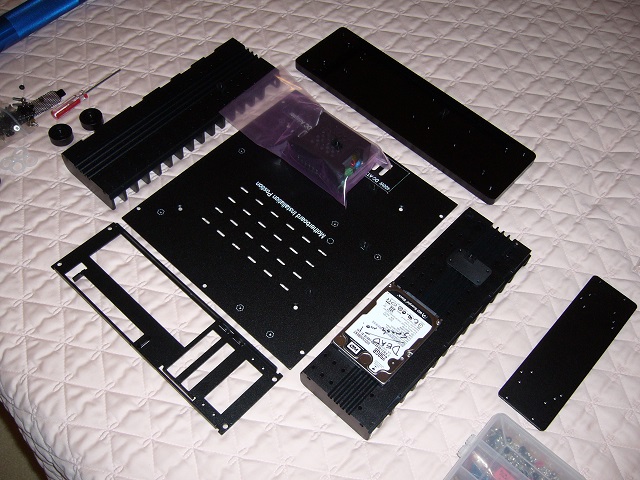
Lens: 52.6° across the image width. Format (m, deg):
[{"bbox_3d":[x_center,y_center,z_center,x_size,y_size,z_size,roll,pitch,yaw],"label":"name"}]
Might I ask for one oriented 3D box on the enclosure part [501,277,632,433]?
[{"bbox_3d":[0.272,0.117,0.701,0.057,0.004,0.202,40,63,20],"label":"enclosure part"}]

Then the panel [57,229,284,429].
[{"bbox_3d":[-0.167,0.082,0.689,0.273,0.010,0.086,39,62,19],"label":"panel"}]

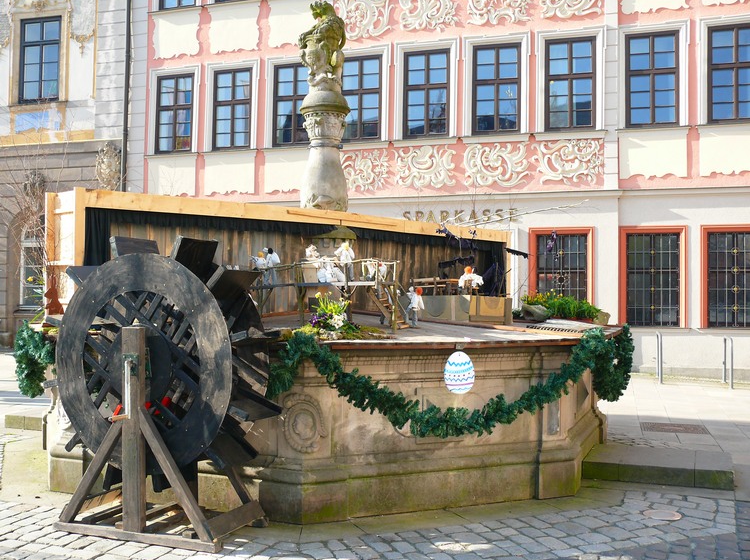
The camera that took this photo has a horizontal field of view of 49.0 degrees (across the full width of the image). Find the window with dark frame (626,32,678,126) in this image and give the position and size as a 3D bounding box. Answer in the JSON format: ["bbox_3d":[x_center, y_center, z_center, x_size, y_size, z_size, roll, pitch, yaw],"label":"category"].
[{"bbox_3d":[5.727,-4.114,16.981,1.042,1.946,0.150,0,-2,19],"label":"window with dark frame"}]

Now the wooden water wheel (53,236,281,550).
[{"bbox_3d":[-1.518,0.701,5.732,1.740,2.020,0.730,0,-2,23],"label":"wooden water wheel"}]

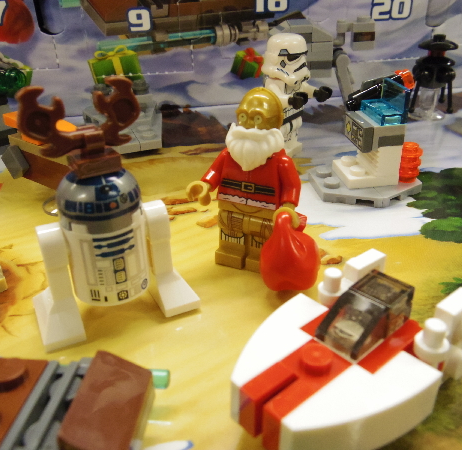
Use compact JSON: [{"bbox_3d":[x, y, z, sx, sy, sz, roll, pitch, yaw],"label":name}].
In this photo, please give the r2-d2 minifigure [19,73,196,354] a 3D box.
[{"bbox_3d":[-0.025,-0.003,0.092,0.032,0.048,0.016,-12,30,-19],"label":"r2-d2 minifigure"}]

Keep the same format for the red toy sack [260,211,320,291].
[{"bbox_3d":[0.013,0.006,0.102,0.014,0.019,0.012,13,32,25],"label":"red toy sack"}]

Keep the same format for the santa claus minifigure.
[{"bbox_3d":[0.005,-0.009,0.106,0.025,0.042,0.016,13,32,25],"label":"santa claus minifigure"}]

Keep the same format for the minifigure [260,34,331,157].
[{"bbox_3d":[0.022,-0.044,0.167,0.023,0.042,0.024,19,35,33],"label":"minifigure"}]

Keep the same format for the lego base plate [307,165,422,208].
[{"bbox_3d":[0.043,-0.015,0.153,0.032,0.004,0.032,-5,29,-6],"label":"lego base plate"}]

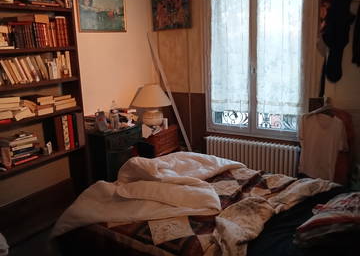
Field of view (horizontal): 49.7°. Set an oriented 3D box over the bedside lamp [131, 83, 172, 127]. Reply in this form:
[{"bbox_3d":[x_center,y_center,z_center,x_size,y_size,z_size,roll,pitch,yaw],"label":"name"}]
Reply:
[{"bbox_3d":[-0.275,-0.205,3.750,0.405,0.410,0.405,-3,13,-4],"label":"bedside lamp"}]

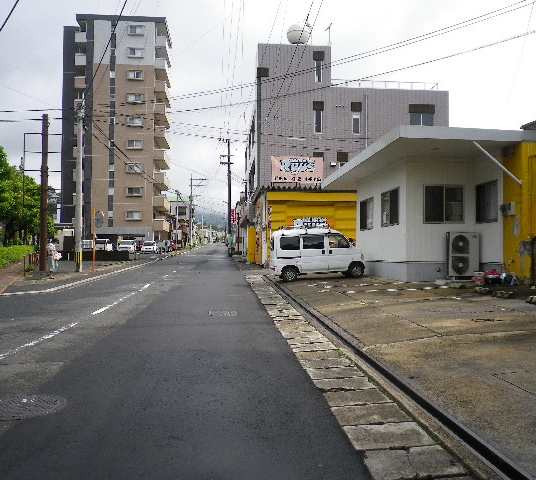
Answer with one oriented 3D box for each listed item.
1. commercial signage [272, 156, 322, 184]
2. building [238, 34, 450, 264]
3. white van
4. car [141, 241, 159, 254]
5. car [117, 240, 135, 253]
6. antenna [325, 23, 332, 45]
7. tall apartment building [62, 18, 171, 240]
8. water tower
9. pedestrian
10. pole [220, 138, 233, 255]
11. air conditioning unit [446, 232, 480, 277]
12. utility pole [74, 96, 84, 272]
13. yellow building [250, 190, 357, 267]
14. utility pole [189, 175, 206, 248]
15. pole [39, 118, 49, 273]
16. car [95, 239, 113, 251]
[{"bbox_3d":[1.610,-3.780,28.000,2.770,1.430,0.140,0,-2,2],"label":"commercial signage"},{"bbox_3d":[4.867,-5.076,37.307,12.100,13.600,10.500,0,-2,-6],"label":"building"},{"bbox_3d":[1.707,0.482,19.551,3.400,1.950,1.480,-1,-2,-6],"label":"white van"},{"bbox_3d":[-13.700,0.850,60.300,1.690,1.500,4.100,0,-2,-6],"label":"car"},{"bbox_3d":[-15.530,0.810,57.496,1.680,1.520,4.000,0,-2,-10],"label":"car"},{"bbox_3d":[3.907,-13.144,33.000,0.500,1.350,0.800,1,-2,-22],"label":"antenna"},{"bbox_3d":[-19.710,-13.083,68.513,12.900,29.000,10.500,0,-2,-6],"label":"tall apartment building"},{"bbox_3d":[1.956,-13.166,33.200,1.450,1.500,1.450,0,-2,-6],"label":"water tower"},{"bbox_3d":[-8.354,0.722,20.127,0.500,1.570,0.480,0,-2,12],"label":"pedestrian"},{"bbox_3d":[-3.850,-3.980,48.500,1.150,11.000,0.400,0,-2,0],"label":"pole"},{"bbox_3d":[6.100,0.450,16.150,0.920,1.350,0.350,0,-2,0],"label":"air conditioning unit"},{"bbox_3d":[-8.751,-2.675,24.146,0.420,8.350,0.420,0,-2,-6],"label":"utility pole"},{"bbox_3d":[2.000,-0.580,30.500,4.900,4.250,6.500,0,-2,-5],"label":"yellow building"},{"bbox_3d":[-11.300,-4.600,84.000,2.500,12.000,0.400,0,-2,0],"label":"utility pole"},{"bbox_3d":[-10.650,-2.240,24.700,0.350,7.500,0.350,0,-2,0],"label":"pole"},{"bbox_3d":[-19.200,0.770,60.500,1.480,1.680,3.500,0,-2,-6],"label":"car"}]

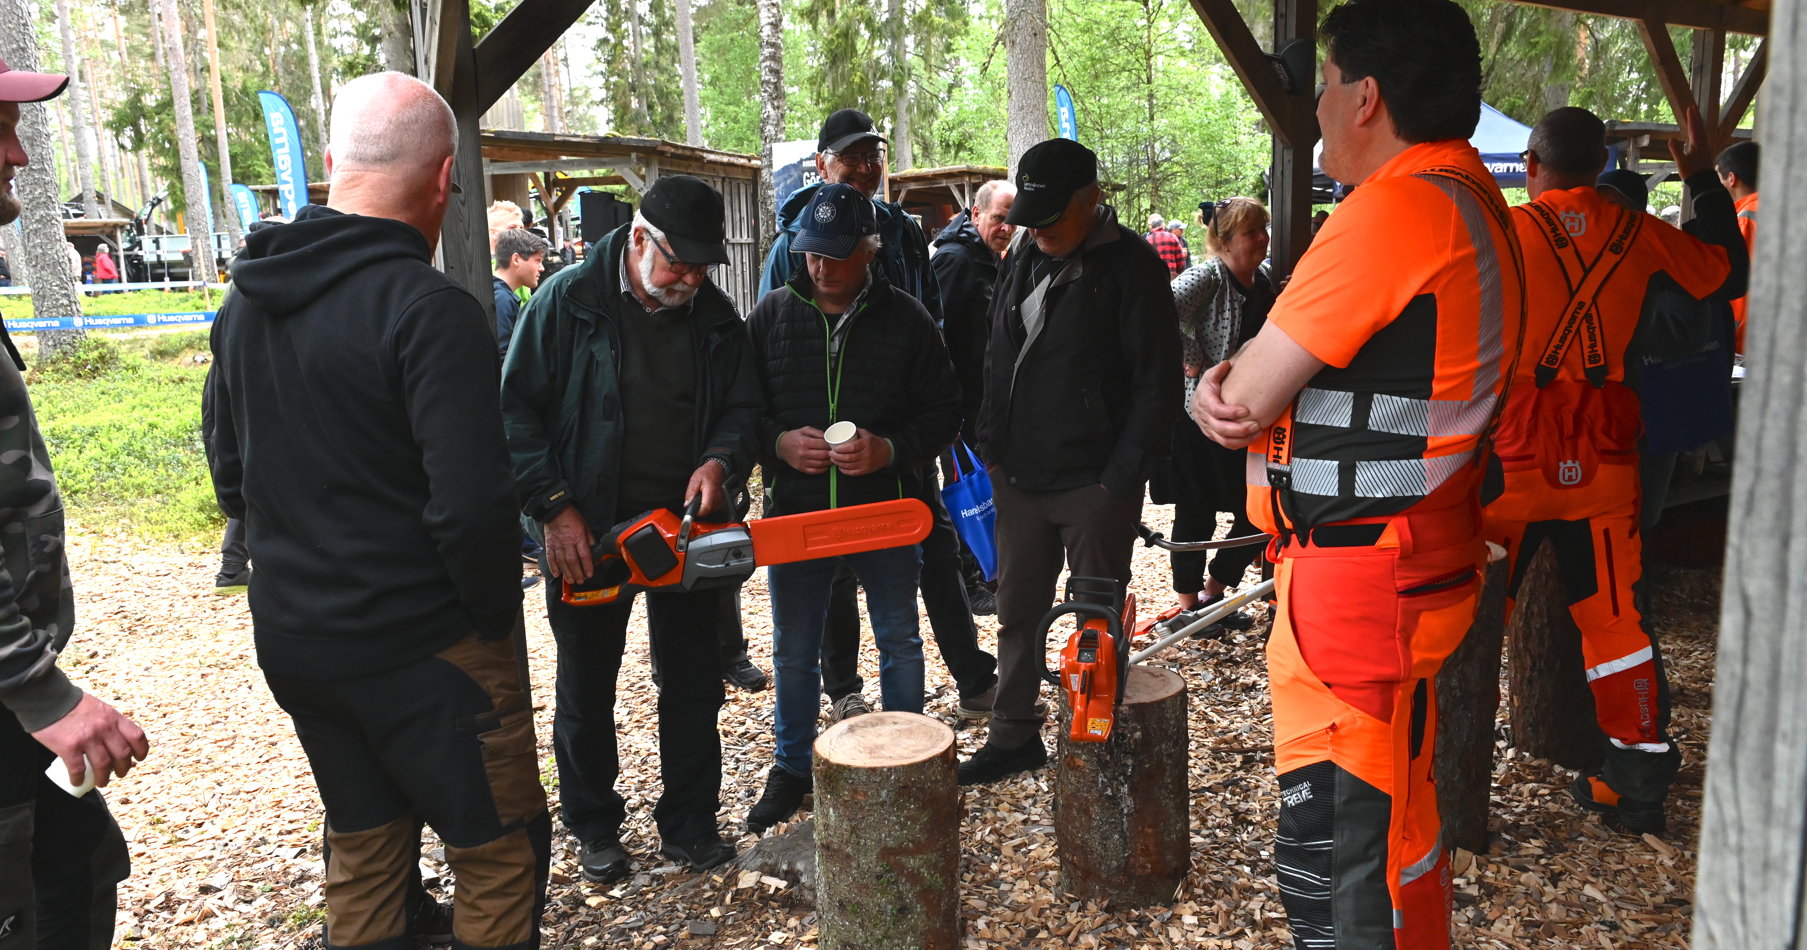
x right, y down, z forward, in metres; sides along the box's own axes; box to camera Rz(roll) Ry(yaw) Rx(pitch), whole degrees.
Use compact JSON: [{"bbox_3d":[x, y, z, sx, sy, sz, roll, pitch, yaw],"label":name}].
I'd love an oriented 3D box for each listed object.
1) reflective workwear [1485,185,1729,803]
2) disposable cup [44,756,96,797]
[{"bbox_3d":[1.685,0.030,2.930,0.620,1.570,0.460,2,10,18],"label":"reflective workwear"},{"bbox_3d":[-1.144,0.397,1.680,0.080,0.090,0.080,38,0,0],"label":"disposable cup"}]

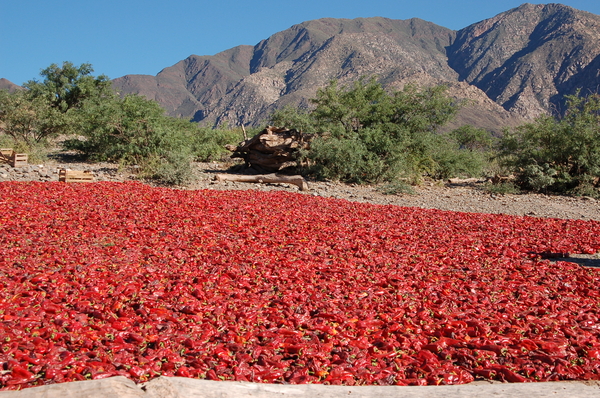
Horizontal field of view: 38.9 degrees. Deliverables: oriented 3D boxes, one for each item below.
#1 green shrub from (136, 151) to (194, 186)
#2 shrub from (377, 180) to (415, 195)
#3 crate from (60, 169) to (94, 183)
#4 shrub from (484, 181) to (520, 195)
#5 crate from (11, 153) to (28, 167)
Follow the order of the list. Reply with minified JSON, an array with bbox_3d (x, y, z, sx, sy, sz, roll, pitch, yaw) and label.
[{"bbox_3d":[-2.407,-0.541,15.300,0.920,0.600,0.800,0,5,0],"label":"green shrub"},{"bbox_3d":[1.598,-0.192,14.200,0.620,0.210,0.500,0,5,0],"label":"shrub"},{"bbox_3d":[-3.890,-0.381,14.750,0.500,0.250,0.300,-4,6,-37],"label":"crate"},{"bbox_3d":[3.508,-0.199,14.700,0.560,0.220,0.480,0,5,0],"label":"shrub"},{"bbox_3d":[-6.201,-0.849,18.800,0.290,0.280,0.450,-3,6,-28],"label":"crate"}]

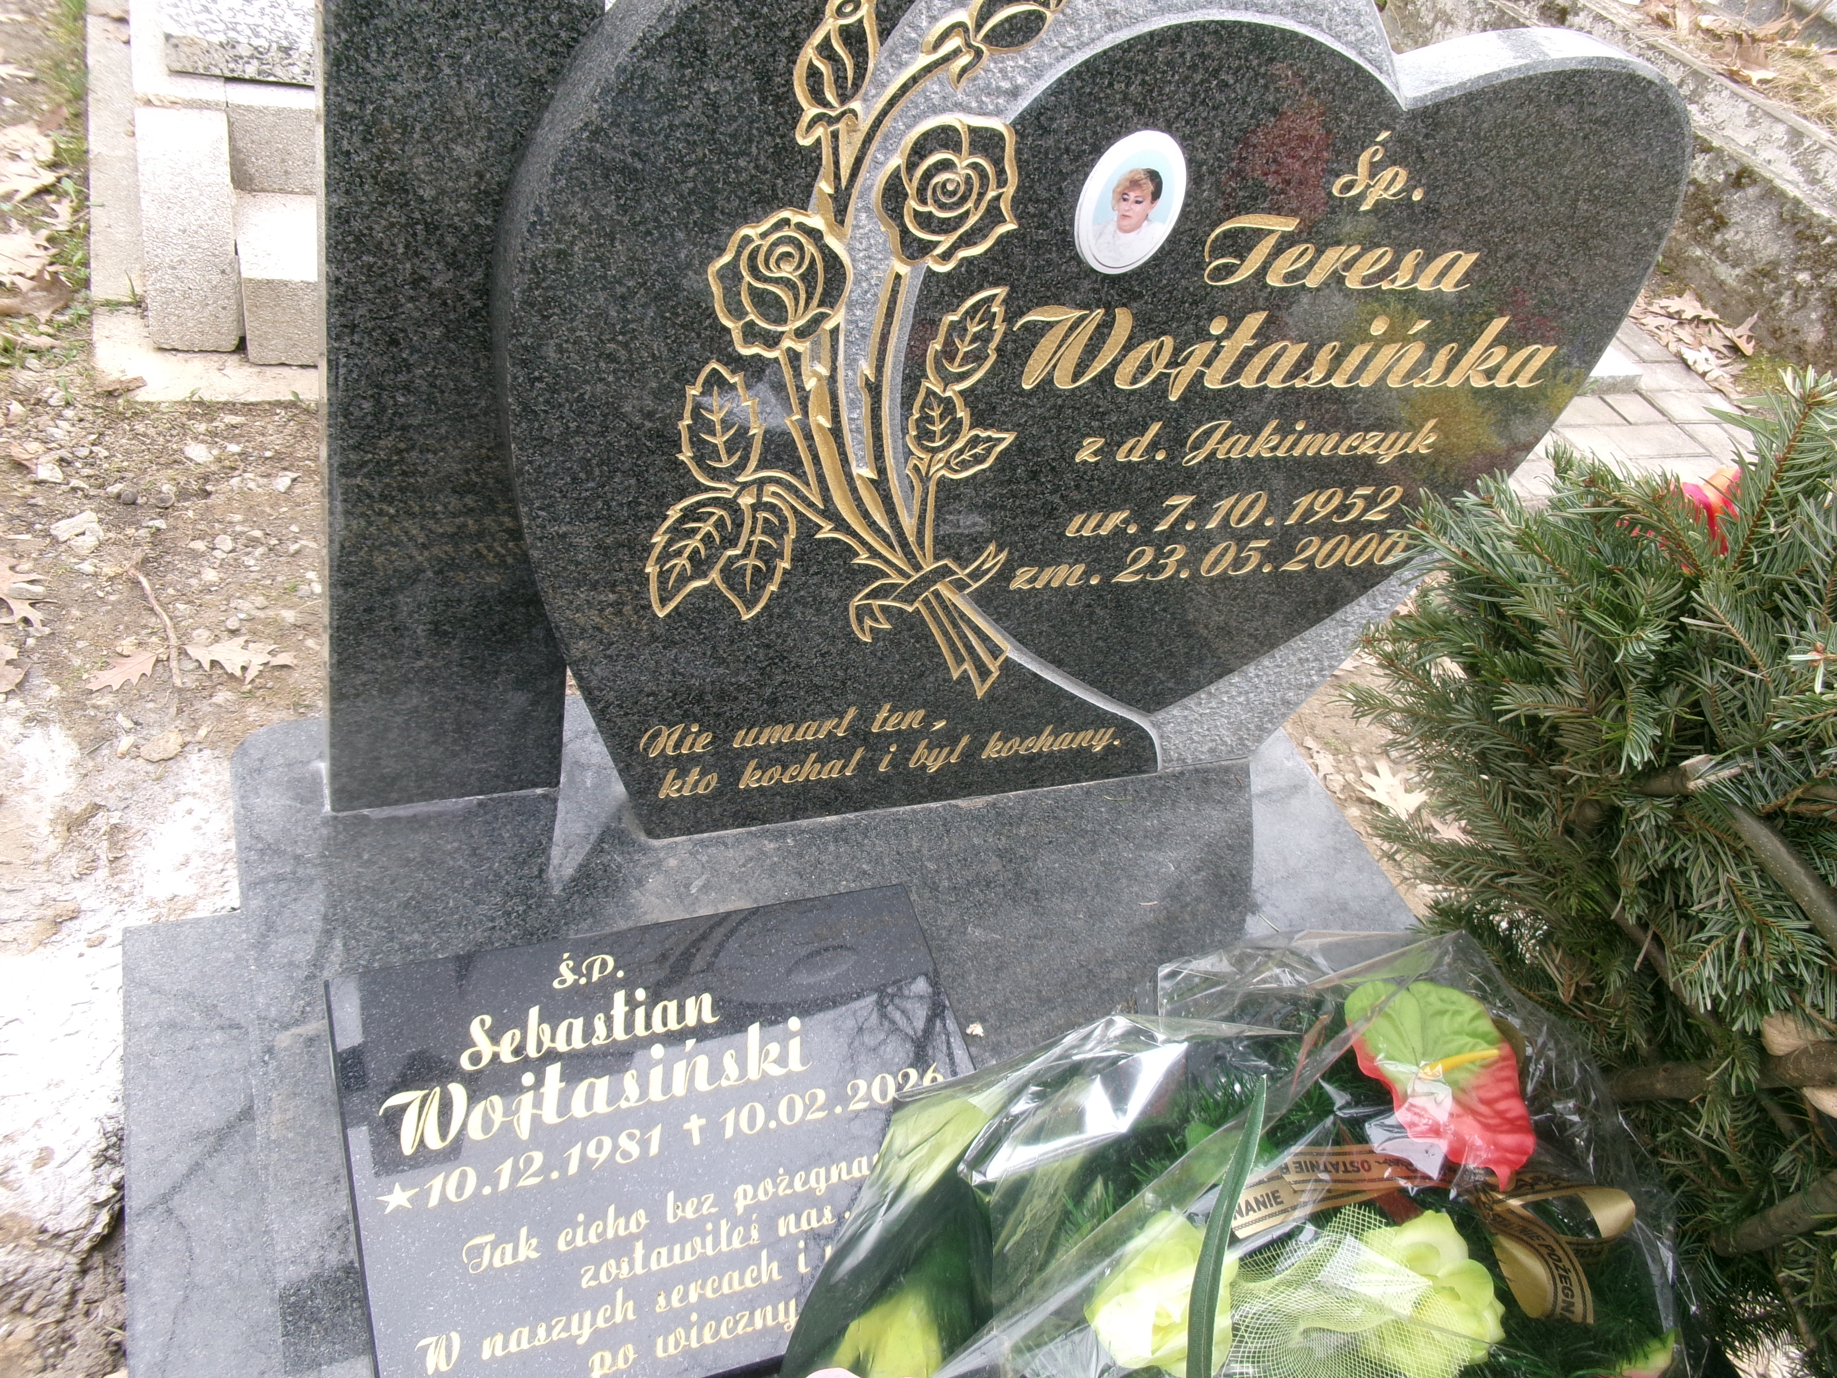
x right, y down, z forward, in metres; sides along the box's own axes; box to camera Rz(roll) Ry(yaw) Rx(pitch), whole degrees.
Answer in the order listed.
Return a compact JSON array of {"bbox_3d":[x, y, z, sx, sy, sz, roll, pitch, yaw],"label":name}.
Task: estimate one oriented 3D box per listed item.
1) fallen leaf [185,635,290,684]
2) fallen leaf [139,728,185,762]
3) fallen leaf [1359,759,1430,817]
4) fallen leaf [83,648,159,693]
[{"bbox_3d":[-0.708,-0.032,1.542,0.108,0.020,0.070,9,41,-7],"label":"fallen leaf"},{"bbox_3d":[-0.720,0.055,1.420,0.033,0.009,0.042,35,45,22],"label":"fallen leaf"},{"bbox_3d":[0.575,0.125,1.789,0.094,0.018,0.111,6,42,-11],"label":"fallen leaf"},{"bbox_3d":[-0.801,-0.019,1.503,0.049,0.016,0.081,32,44,18],"label":"fallen leaf"}]

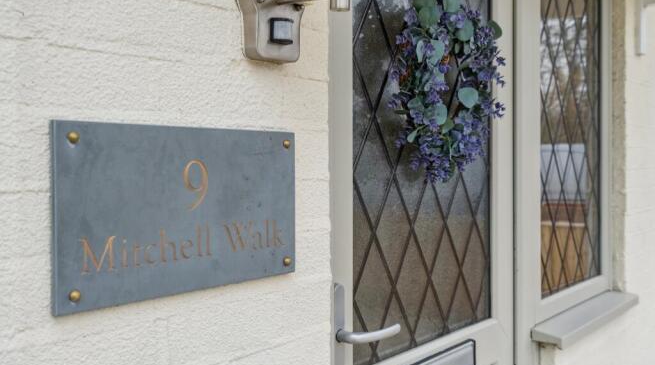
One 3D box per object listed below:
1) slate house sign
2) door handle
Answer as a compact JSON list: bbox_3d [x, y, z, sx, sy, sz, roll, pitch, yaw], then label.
[{"bbox_3d":[-0.167,0.033,0.786,0.013,0.200,0.350,1,2,41],"label":"slate house sign"},{"bbox_3d":[0.077,0.272,1.152,0.055,0.024,0.130,1,2,41],"label":"door handle"}]

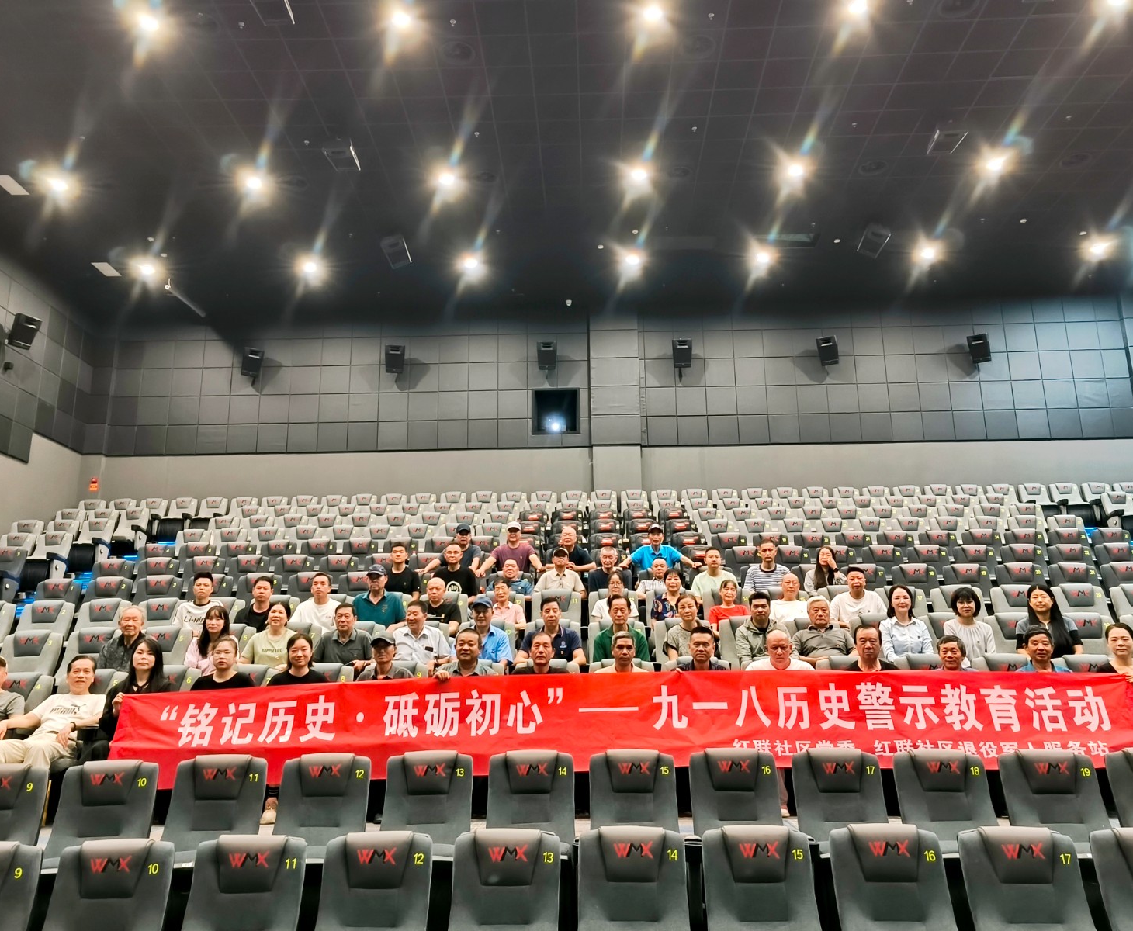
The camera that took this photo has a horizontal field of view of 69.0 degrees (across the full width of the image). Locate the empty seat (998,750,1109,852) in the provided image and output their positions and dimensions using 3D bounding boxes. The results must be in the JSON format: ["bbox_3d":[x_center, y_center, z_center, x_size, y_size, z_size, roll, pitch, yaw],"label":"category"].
[{"bbox_3d":[2.623,1.965,4.188,0.540,0.950,0.680,-2,-13,6],"label":"empty seat"}]

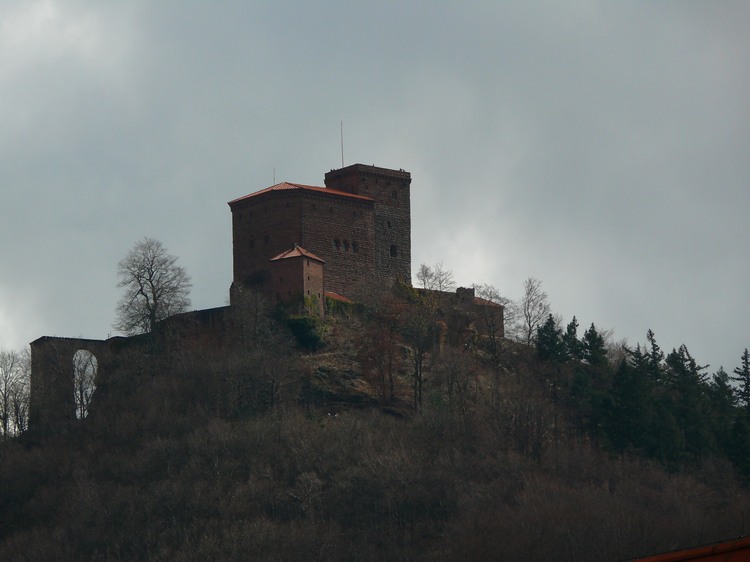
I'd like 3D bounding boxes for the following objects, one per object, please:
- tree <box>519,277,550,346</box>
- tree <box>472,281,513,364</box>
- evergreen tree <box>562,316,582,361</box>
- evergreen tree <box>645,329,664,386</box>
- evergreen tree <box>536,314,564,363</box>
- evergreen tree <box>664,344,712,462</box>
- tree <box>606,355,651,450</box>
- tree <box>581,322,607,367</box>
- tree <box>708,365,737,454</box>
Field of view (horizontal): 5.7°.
[{"bbox_3d":[30.950,5.920,1450.000,6.210,13.900,6.210,-1,-12,0],"label":"tree"},{"bbox_3d":[22.680,7.940,1430.000,8.040,15.670,8.040,-1,-12,0],"label":"tree"},{"bbox_3d":[37.930,11.230,1435.000,3.840,9.040,3.840,-1,-12,0],"label":"evergreen tree"},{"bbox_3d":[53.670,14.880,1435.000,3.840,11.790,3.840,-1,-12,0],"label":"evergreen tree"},{"bbox_3d":[33.700,11.230,1435.000,5.380,9.830,5.380,-1,-12,0],"label":"evergreen tree"},{"bbox_3d":[59.360,22.820,1415.000,9.090,22.090,9.090,-1,-12,0],"label":"evergreen tree"},{"bbox_3d":[47.830,23.300,1410.000,8.300,18.540,8.300,-1,-12,0],"label":"tree"},{"bbox_3d":[41.960,12.290,1435.000,4.990,8.840,4.990,-1,-12,0],"label":"tree"},{"bbox_3d":[66.270,24.700,1425.000,5.340,17.180,5.340,-1,-12,0],"label":"tree"}]

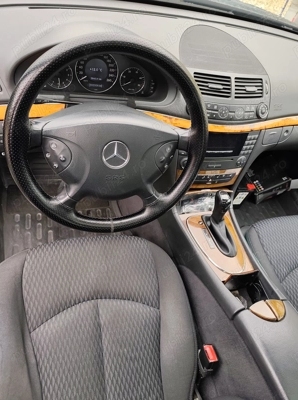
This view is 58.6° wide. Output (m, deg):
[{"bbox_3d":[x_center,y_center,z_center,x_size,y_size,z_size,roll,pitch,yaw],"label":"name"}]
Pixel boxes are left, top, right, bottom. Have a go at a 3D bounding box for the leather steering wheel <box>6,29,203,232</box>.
[{"bbox_3d":[-0.066,-0.109,0.531,0.385,0.385,0.085,-3,29,-21],"label":"leather steering wheel"}]

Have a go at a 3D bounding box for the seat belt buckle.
[{"bbox_3d":[0.163,0.443,0.732,0.030,0.070,0.042,-3,31,-21],"label":"seat belt buckle"}]

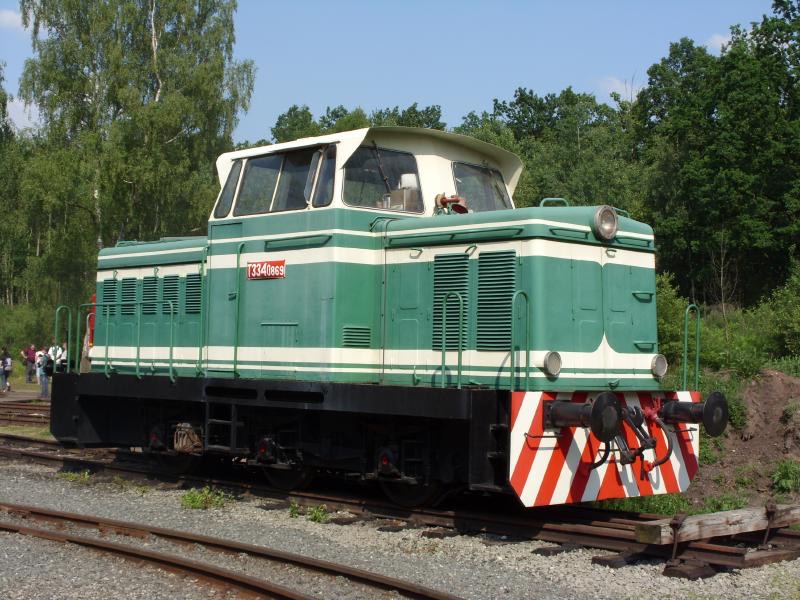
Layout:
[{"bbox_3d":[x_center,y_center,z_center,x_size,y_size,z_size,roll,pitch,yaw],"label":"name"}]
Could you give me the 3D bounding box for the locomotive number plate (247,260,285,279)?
[{"bbox_3d":[-1.501,-0.336,17.823,0.020,0.195,0.675,3,-3,-43],"label":"locomotive number plate"}]

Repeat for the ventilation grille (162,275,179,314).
[{"bbox_3d":[-2.835,-0.054,19.781,0.035,0.480,0.332,5,-4,-43],"label":"ventilation grille"}]

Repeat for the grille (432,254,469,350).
[{"bbox_3d":[0.525,0.032,16.392,0.040,0.975,0.500,3,-3,-43],"label":"grille"}]

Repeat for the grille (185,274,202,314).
[{"bbox_3d":[-2.504,-0.074,19.433,0.035,0.480,0.332,5,-4,-43],"label":"grille"}]

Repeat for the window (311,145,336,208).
[{"bbox_3d":[-0.762,-1.323,17.154,0.050,0.723,0.376,24,-17,-41],"label":"window"}]

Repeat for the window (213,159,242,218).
[{"bbox_3d":[-1.991,-1.278,18.535,0.050,0.670,0.320,23,-16,-41],"label":"window"}]

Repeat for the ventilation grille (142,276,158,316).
[{"bbox_3d":[-3.183,-0.050,20.344,0.040,0.470,0.333,3,-3,-43],"label":"ventilation grille"}]

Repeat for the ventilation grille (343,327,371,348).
[{"bbox_3d":[-0.453,0.401,17.065,0.346,0.213,0.035,2,-2,-35],"label":"ventilation grille"}]

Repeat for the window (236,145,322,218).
[{"bbox_3d":[-1.376,-1.298,17.885,0.050,0.690,1.370,23,-16,-41],"label":"window"}]

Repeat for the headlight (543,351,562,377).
[{"bbox_3d":[1.469,0.626,15.371,0.238,0.238,0.110,3,-3,-44],"label":"headlight"}]

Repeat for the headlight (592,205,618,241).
[{"bbox_3d":[2.062,-0.779,16.187,0.350,0.350,0.130,3,-3,-43],"label":"headlight"}]

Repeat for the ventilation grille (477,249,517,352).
[{"bbox_3d":[0.961,0.012,15.928,0.040,0.985,0.495,3,-3,-43],"label":"ventilation grille"}]

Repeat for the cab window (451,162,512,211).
[{"bbox_3d":[0.991,-1.240,18.570,0.050,0.733,1.069,-18,-13,36],"label":"cab window"}]

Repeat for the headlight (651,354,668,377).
[{"bbox_3d":[2.680,0.690,16.524,0.238,0.238,0.110,3,-3,-44],"label":"headlight"}]

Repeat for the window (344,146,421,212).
[{"bbox_3d":[-0.197,-1.314,17.393,1.049,0.733,0.050,2,-16,-35],"label":"window"}]

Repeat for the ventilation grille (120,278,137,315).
[{"bbox_3d":[-3.514,-0.041,20.696,0.040,0.470,0.335,3,-3,-43],"label":"ventilation grille"}]

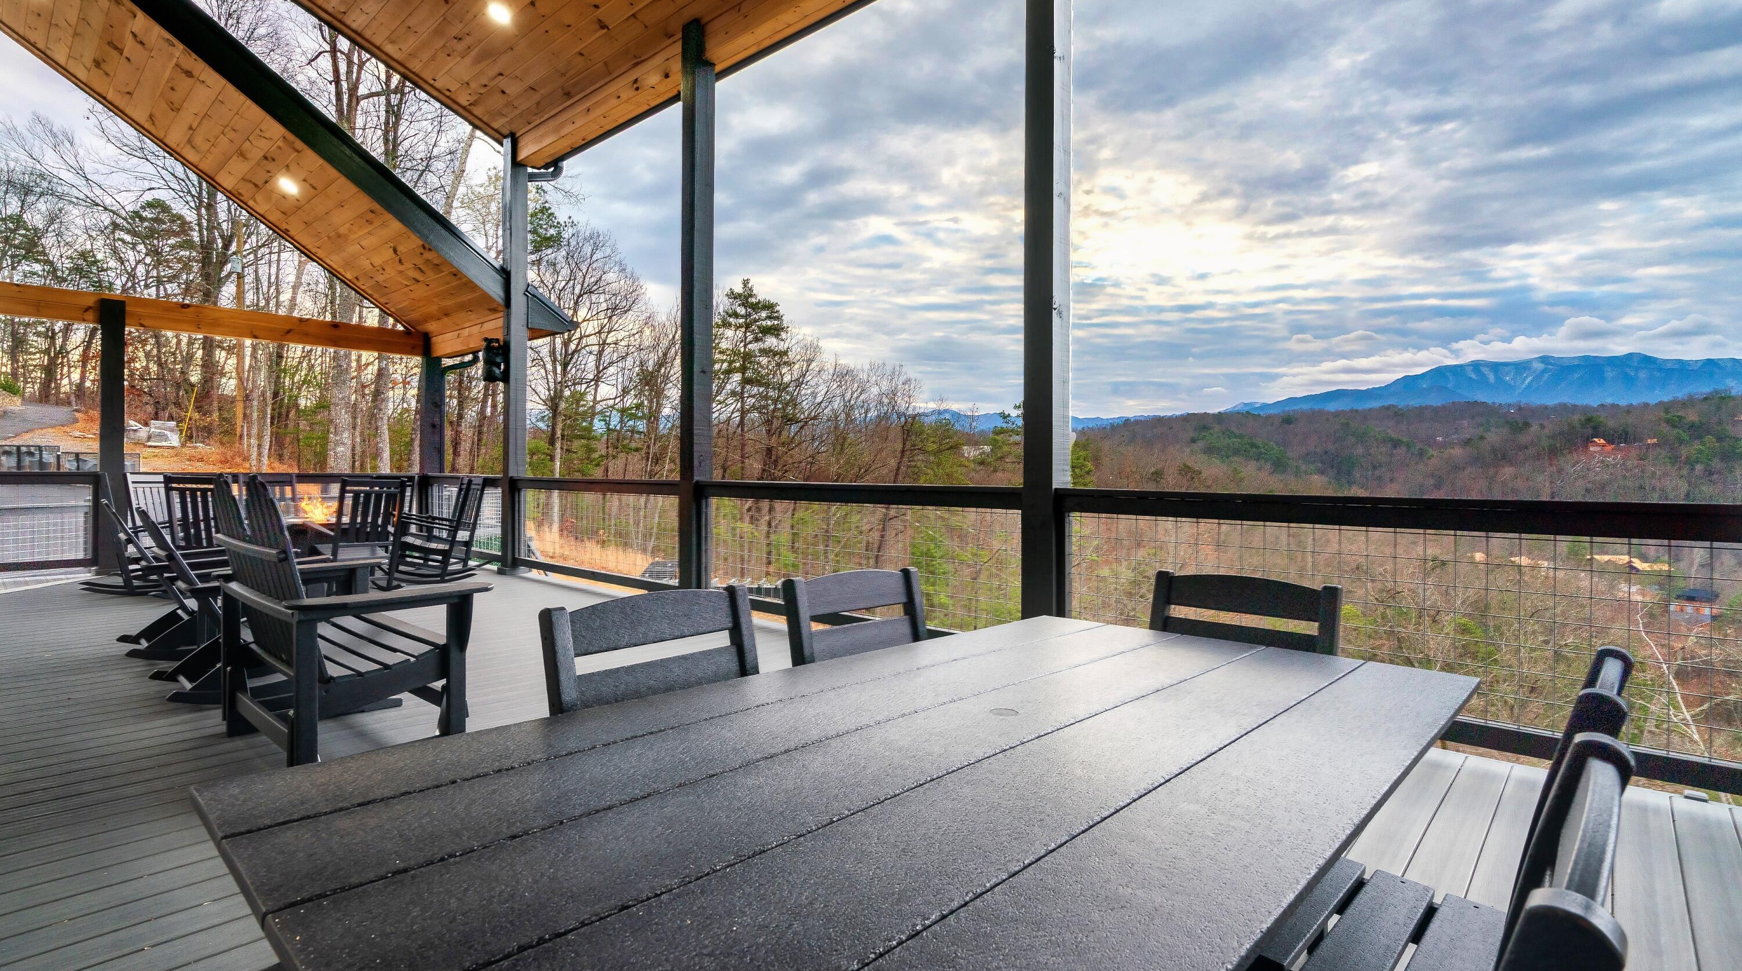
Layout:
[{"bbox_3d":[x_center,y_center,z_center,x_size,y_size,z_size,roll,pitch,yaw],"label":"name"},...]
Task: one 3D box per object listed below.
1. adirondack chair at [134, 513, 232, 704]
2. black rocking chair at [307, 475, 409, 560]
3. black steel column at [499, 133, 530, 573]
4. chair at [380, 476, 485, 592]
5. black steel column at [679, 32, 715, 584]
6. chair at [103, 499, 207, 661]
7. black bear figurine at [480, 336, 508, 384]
[{"bbox_3d":[-3.118,0.576,3.941,0.760,0.940,0.880,1,1,41],"label":"adirondack chair"},{"bbox_3d":[-4.839,0.464,7.232,0.870,1.060,0.670,1,1,31],"label":"black rocking chair"},{"bbox_3d":[-3.984,-1.444,8.668,0.178,4.850,0.178,1,1,44],"label":"black steel column"},{"bbox_3d":[-4.574,0.461,8.002,0.870,1.050,0.670,0,1,-31],"label":"chair"},{"bbox_3d":[-1.383,-1.301,6.182,0.178,4.657,0.178,1,1,44],"label":"black steel column"},{"bbox_3d":[-4.080,0.561,4.743,0.760,0.940,0.880,1,1,42],"label":"chair"},{"bbox_3d":[-4.070,-1.360,8.440,0.210,0.490,0.210,1,1,43],"label":"black bear figurine"}]

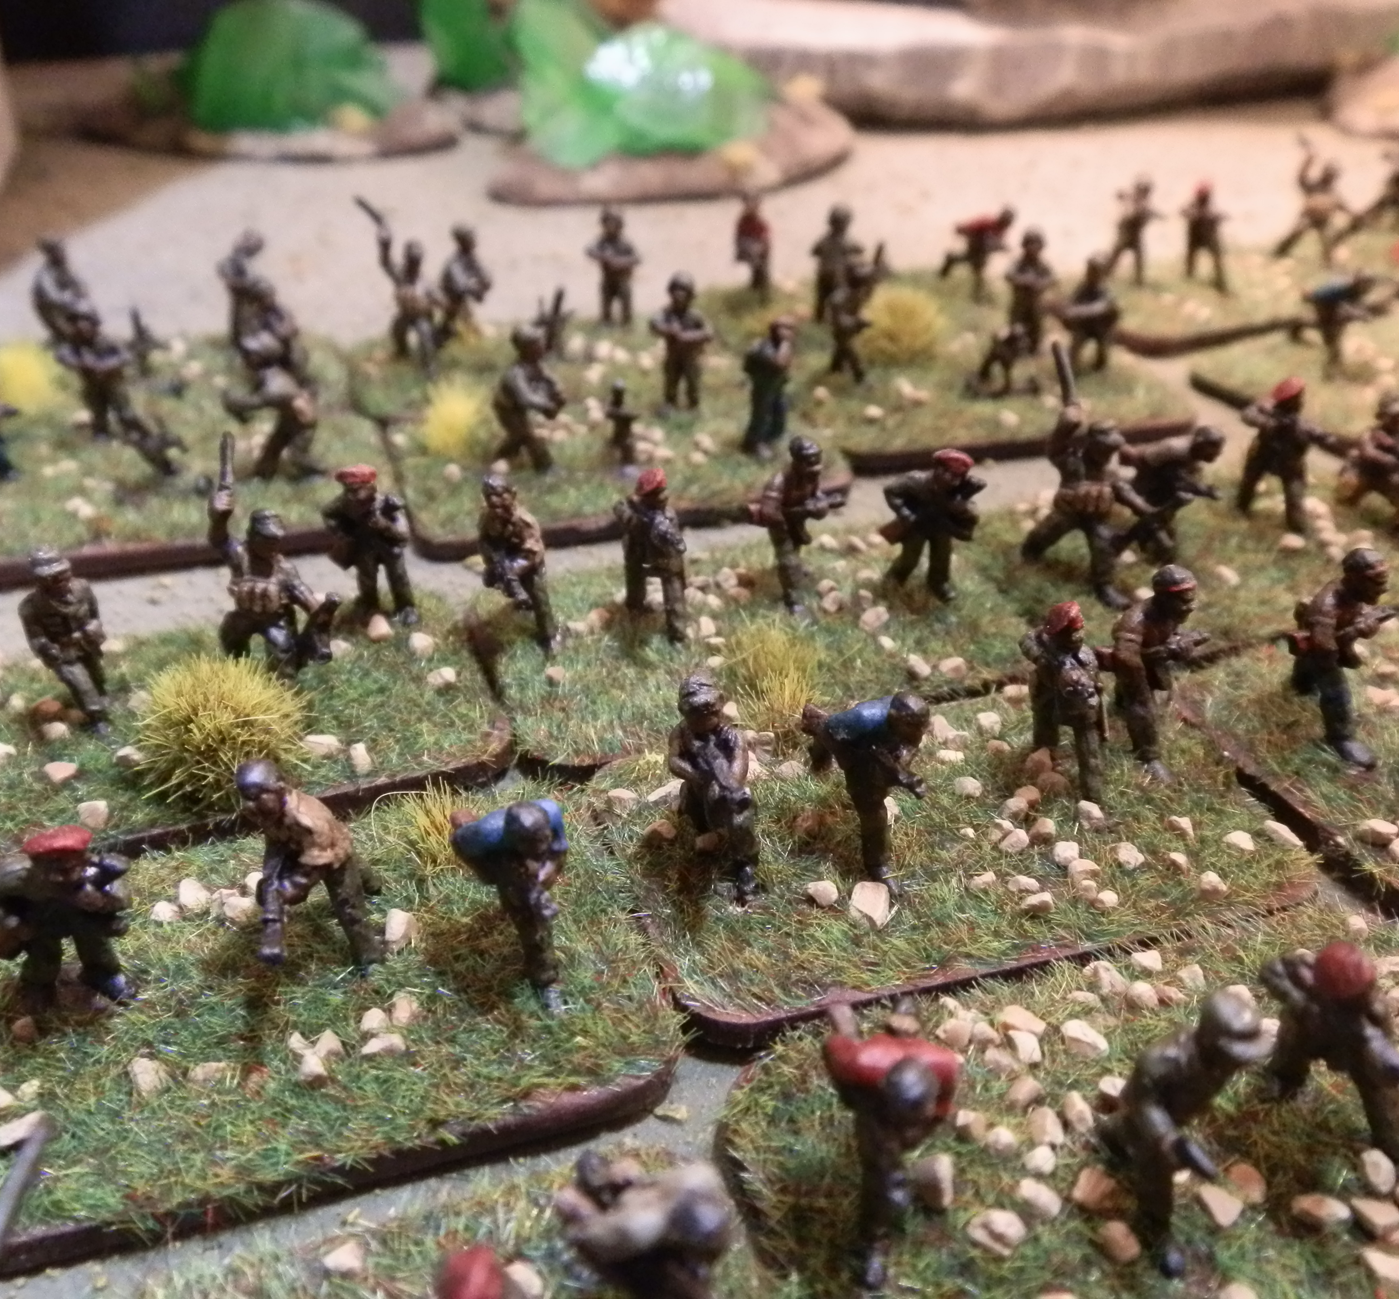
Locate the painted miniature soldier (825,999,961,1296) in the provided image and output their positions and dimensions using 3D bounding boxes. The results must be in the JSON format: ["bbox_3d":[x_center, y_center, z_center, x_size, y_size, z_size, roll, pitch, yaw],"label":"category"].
[{"bbox_3d":[0.010,0.025,0.072,0.007,0.016,0.011,-4,29,-7],"label":"painted miniature soldier"}]

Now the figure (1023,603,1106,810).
[{"bbox_3d":[0.025,0.004,0.097,0.006,0.015,0.006,-12,28,-13],"label":"figure"}]

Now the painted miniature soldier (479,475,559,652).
[{"bbox_3d":[-0.017,-0.008,0.134,0.007,0.018,0.008,3,29,6],"label":"painted miniature soldier"}]

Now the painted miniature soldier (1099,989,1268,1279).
[{"bbox_3d":[0.022,0.022,0.064,0.008,0.014,0.007,13,32,31],"label":"painted miniature soldier"}]

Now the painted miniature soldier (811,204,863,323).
[{"bbox_3d":[0.023,-0.064,0.233,0.008,0.019,0.006,0,28,1],"label":"painted miniature soldier"}]

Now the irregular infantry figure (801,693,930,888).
[{"bbox_3d":[0.012,0.009,0.099,0.010,0.015,0.007,27,40,36],"label":"irregular infantry figure"}]

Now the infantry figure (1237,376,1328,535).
[{"bbox_3d":[0.061,-0.021,0.147,0.009,0.017,0.007,-4,31,-7],"label":"infantry figure"}]

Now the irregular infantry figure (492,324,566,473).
[{"bbox_3d":[-0.019,-0.029,0.160,0.008,0.016,0.008,25,39,35],"label":"irregular infantry figure"}]

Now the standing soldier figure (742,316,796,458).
[{"bbox_3d":[0.009,-0.033,0.180,0.007,0.018,0.007,-24,36,-36],"label":"standing soldier figure"}]

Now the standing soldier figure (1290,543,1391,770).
[{"bbox_3d":[0.045,0.001,0.099,0.007,0.016,0.007,13,32,31],"label":"standing soldier figure"}]

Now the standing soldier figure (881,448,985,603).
[{"bbox_3d":[0.022,-0.012,0.134,0.010,0.015,0.007,-9,32,-15],"label":"standing soldier figure"}]

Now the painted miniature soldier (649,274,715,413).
[{"bbox_3d":[-0.002,-0.041,0.187,0.009,0.017,0.006,-5,27,0],"label":"painted miniature soldier"}]

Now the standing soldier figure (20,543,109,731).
[{"bbox_3d":[-0.054,-0.001,0.118,0.006,0.016,0.007,-16,29,-21],"label":"standing soldier figure"}]

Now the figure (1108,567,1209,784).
[{"bbox_3d":[0.036,0.002,0.112,0.007,0.018,0.009,-24,36,-36],"label":"figure"}]

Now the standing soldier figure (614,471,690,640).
[{"bbox_3d":[-0.004,-0.008,0.127,0.007,0.016,0.005,-14,34,-23],"label":"standing soldier figure"}]

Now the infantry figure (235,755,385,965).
[{"bbox_3d":[-0.024,0.013,0.089,0.009,0.013,0.009,2,28,12],"label":"infantry figure"}]

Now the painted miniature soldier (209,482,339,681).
[{"bbox_3d":[-0.038,-0.006,0.125,0.011,0.016,0.010,-14,28,-18],"label":"painted miniature soldier"}]

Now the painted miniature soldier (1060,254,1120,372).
[{"bbox_3d":[0.059,-0.051,0.211,0.008,0.017,0.008,22,36,35],"label":"painted miniature soldier"}]

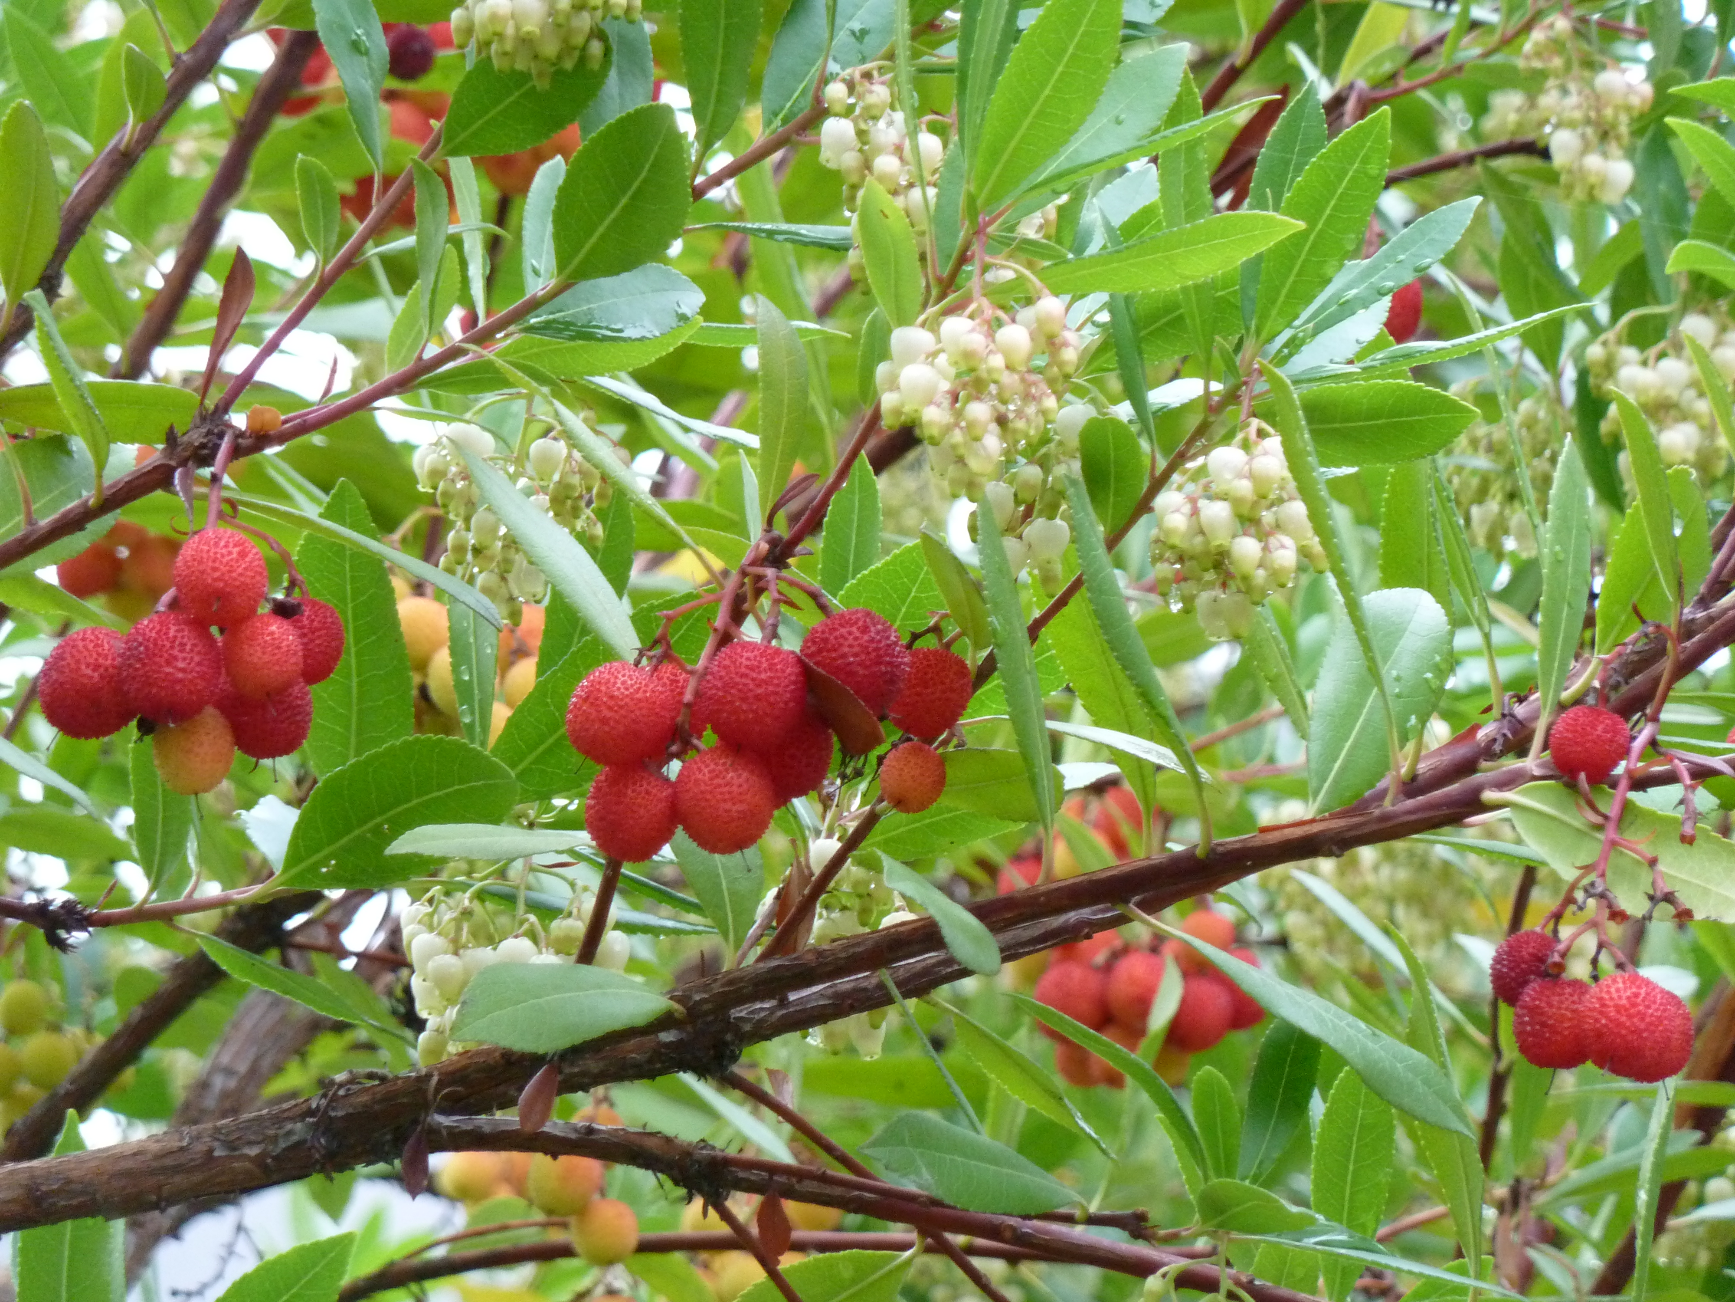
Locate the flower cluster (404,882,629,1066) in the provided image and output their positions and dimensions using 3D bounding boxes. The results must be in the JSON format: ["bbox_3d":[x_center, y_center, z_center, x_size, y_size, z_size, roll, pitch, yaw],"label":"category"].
[{"bbox_3d":[-0.071,0.066,2.650,0.046,0.038,0.038,0,-10,0],"label":"flower cluster"}]

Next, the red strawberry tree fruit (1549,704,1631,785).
[{"bbox_3d":[0.133,0.017,2.400,0.015,0.015,0.015,0,-10,0],"label":"red strawberry tree fruit"}]

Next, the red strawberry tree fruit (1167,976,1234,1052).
[{"bbox_3d":[0.079,0.086,3.100,0.017,0.018,0.017,0,-5,0],"label":"red strawberry tree fruit"}]

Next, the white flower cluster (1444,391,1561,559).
[{"bbox_3d":[0.146,-0.041,3.000,0.027,0.039,0.027,0,-10,0],"label":"white flower cluster"}]

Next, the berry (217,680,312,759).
[{"bbox_3d":[-0.121,0.012,2.610,0.019,0.019,0.019,0,-10,0],"label":"berry"}]

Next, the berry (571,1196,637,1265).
[{"bbox_3d":[-0.060,0.131,2.950,0.016,0.016,0.016,0,-10,0],"label":"berry"}]

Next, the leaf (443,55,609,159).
[{"bbox_3d":[-0.069,-0.113,2.630,0.044,0.023,0.007,-38,-11,-9],"label":"leaf"}]

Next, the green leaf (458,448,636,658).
[{"bbox_3d":[-0.064,-0.019,2.600,0.006,0.055,0.013,-35,8,45],"label":"green leaf"}]

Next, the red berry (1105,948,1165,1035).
[{"bbox_3d":[0.054,0.067,2.580,0.014,0.016,0.015,0,-10,0],"label":"red berry"}]

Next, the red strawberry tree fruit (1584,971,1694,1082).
[{"bbox_3d":[0.154,0.075,2.600,0.022,0.022,0.021,0,-10,0],"label":"red strawberry tree fruit"}]

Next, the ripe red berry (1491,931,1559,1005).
[{"bbox_3d":[0.122,0.059,2.420,0.013,0.014,0.014,0,-10,0],"label":"ripe red berry"}]

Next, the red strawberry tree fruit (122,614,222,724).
[{"bbox_3d":[-0.139,0.003,2.600,0.021,0.022,0.021,0,-10,0],"label":"red strawberry tree fruit"}]

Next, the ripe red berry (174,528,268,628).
[{"bbox_3d":[-0.129,-0.015,2.595,0.019,0.020,0.019,0,-10,0],"label":"ripe red berry"}]

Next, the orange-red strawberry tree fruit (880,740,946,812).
[{"bbox_3d":[0.009,0.025,2.600,0.013,0.014,0.013,0,-10,0],"label":"orange-red strawberry tree fruit"}]

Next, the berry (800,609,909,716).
[{"bbox_3d":[-0.003,0.002,2.600,0.022,0.021,0.021,0,-10,0],"label":"berry"}]

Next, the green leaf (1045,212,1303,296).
[{"bbox_3d":[0.060,-0.079,2.610,0.056,0.014,0.009,-10,-30,1],"label":"green leaf"}]

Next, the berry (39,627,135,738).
[{"bbox_3d":[-0.155,0.006,2.600,0.020,0.022,0.020,0,-10,0],"label":"berry"}]

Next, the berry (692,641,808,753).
[{"bbox_3d":[-0.021,0.008,2.380,0.021,0.020,0.020,0,-10,0],"label":"berry"}]

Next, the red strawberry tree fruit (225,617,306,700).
[{"bbox_3d":[-0.110,0.001,2.380,0.015,0.015,0.015,0,-10,0],"label":"red strawberry tree fruit"}]

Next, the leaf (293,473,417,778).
[{"bbox_3d":[-0.103,-0.003,2.640,0.024,0.064,0.006,-1,-6,0],"label":"leaf"}]

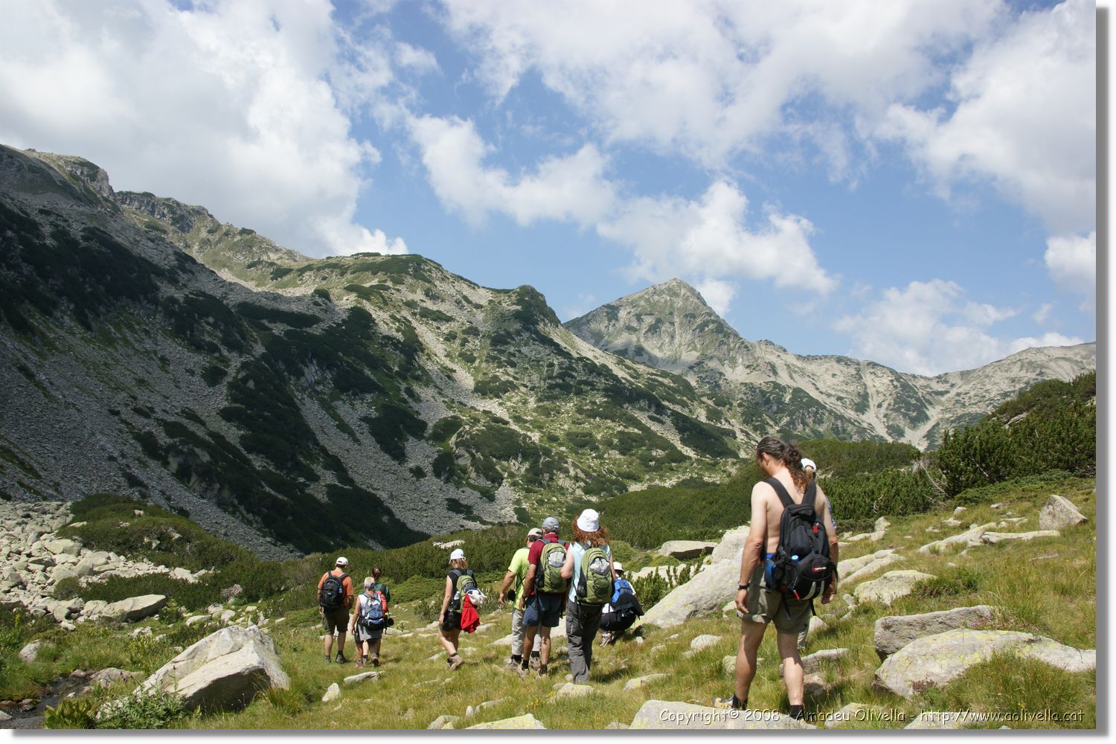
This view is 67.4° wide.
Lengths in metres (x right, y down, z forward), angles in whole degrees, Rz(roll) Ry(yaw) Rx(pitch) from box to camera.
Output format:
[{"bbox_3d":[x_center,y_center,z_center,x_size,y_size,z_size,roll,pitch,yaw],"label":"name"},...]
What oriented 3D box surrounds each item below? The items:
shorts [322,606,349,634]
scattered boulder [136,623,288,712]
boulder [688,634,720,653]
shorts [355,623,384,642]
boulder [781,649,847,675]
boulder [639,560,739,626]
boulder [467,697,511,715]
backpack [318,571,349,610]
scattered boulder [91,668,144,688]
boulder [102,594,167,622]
[{"bbox_3d":[-3.673,4.077,13.800,0.430,0.500,0.320,0,-6,5],"label":"shorts"},{"bbox_3d":[-4.528,3.899,11.003,2.026,1.104,1.418,1,-3,-23],"label":"scattered boulder"},{"bbox_3d":[1.510,2.789,8.604,0.326,0.188,0.244,-1,-3,10],"label":"boulder"},{"bbox_3d":[-3.038,4.172,13.500,0.420,0.370,0.300,2,-6,-14],"label":"shorts"},{"bbox_3d":[2.025,2.284,6.600,0.510,0.210,0.340,-1,-6,11],"label":"boulder"},{"bbox_3d":[2.074,3.362,12.800,1.700,1.050,1.200,-2,-6,17],"label":"boulder"},{"bbox_3d":[-0.609,2.954,7.401,0.397,0.135,0.238,0,-3,-5],"label":"boulder"},{"bbox_3d":[-3.662,3.551,13.600,0.360,0.570,0.280,-1,-6,6],"label":"backpack"},{"bbox_3d":[-6.530,4.536,12.400,0.800,0.290,0.500,3,-7,-27],"label":"scattered boulder"},{"bbox_3d":[-9.073,5.062,17.921,1.414,0.561,0.990,2,-3,-27],"label":"boulder"}]

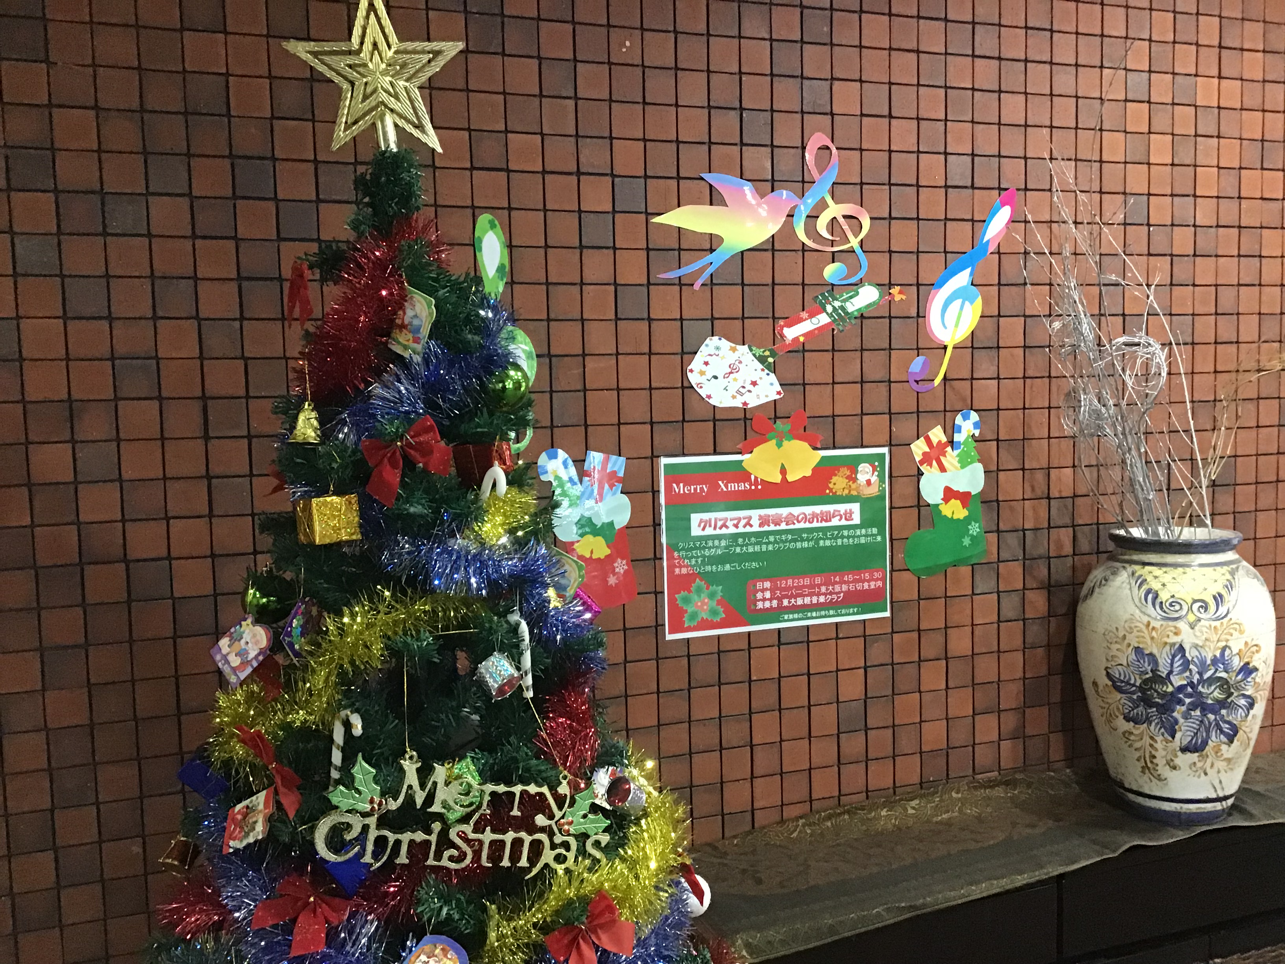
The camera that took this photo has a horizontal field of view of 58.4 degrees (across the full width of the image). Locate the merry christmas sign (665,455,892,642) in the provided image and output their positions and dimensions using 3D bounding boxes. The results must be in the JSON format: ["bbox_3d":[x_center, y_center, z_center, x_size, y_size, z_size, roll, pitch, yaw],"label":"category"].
[{"bbox_3d":[0.168,0.069,1.375,0.300,0.211,0.010,-3,5,-19],"label":"merry christmas sign"}]

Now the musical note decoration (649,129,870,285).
[{"bbox_3d":[0.143,-0.316,1.336,0.281,0.182,0.010,-3,5,-19],"label":"musical note decoration"}]

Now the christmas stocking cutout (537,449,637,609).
[{"bbox_3d":[-0.064,0.059,1.294,0.122,0.193,0.010,-3,5,-19],"label":"christmas stocking cutout"}]

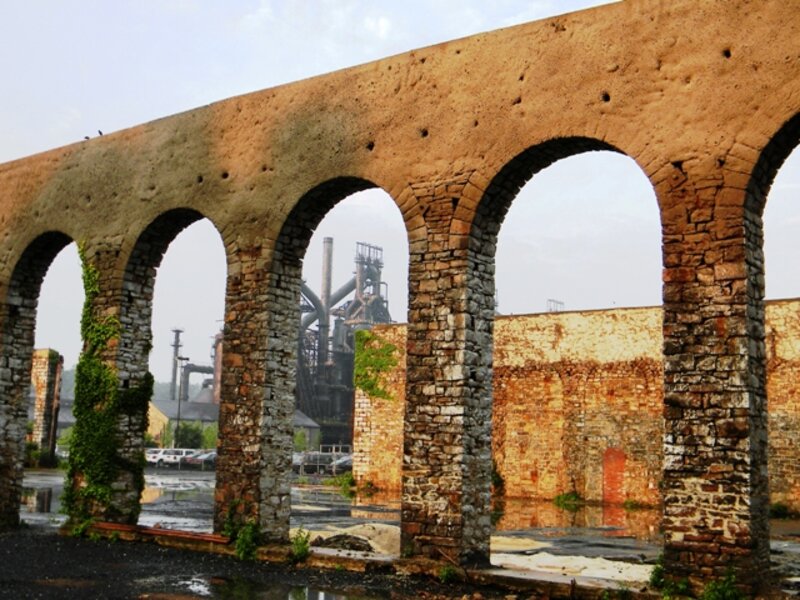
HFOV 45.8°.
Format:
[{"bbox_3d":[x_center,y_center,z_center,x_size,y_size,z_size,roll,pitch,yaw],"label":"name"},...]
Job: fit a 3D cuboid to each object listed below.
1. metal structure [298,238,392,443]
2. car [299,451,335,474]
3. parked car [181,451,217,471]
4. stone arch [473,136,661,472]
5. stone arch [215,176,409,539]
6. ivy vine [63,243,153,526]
[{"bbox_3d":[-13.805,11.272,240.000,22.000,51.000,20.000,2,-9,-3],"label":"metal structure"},{"bbox_3d":[-6.419,13.160,76.500,1.900,1.750,4.700,-5,-11,35],"label":"car"},{"bbox_3d":[-16.675,13.551,80.000,1.800,1.500,4.600,-5,-11,35],"label":"parked car"},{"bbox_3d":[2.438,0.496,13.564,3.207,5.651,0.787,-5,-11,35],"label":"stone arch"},{"bbox_3d":[-1.309,1.049,16.201,4.050,6.142,0.787,-5,-11,35],"label":"stone arch"},{"bbox_3d":[-5.872,1.738,19.332,1.248,5.492,0.949,-5,-11,35],"label":"ivy vine"}]

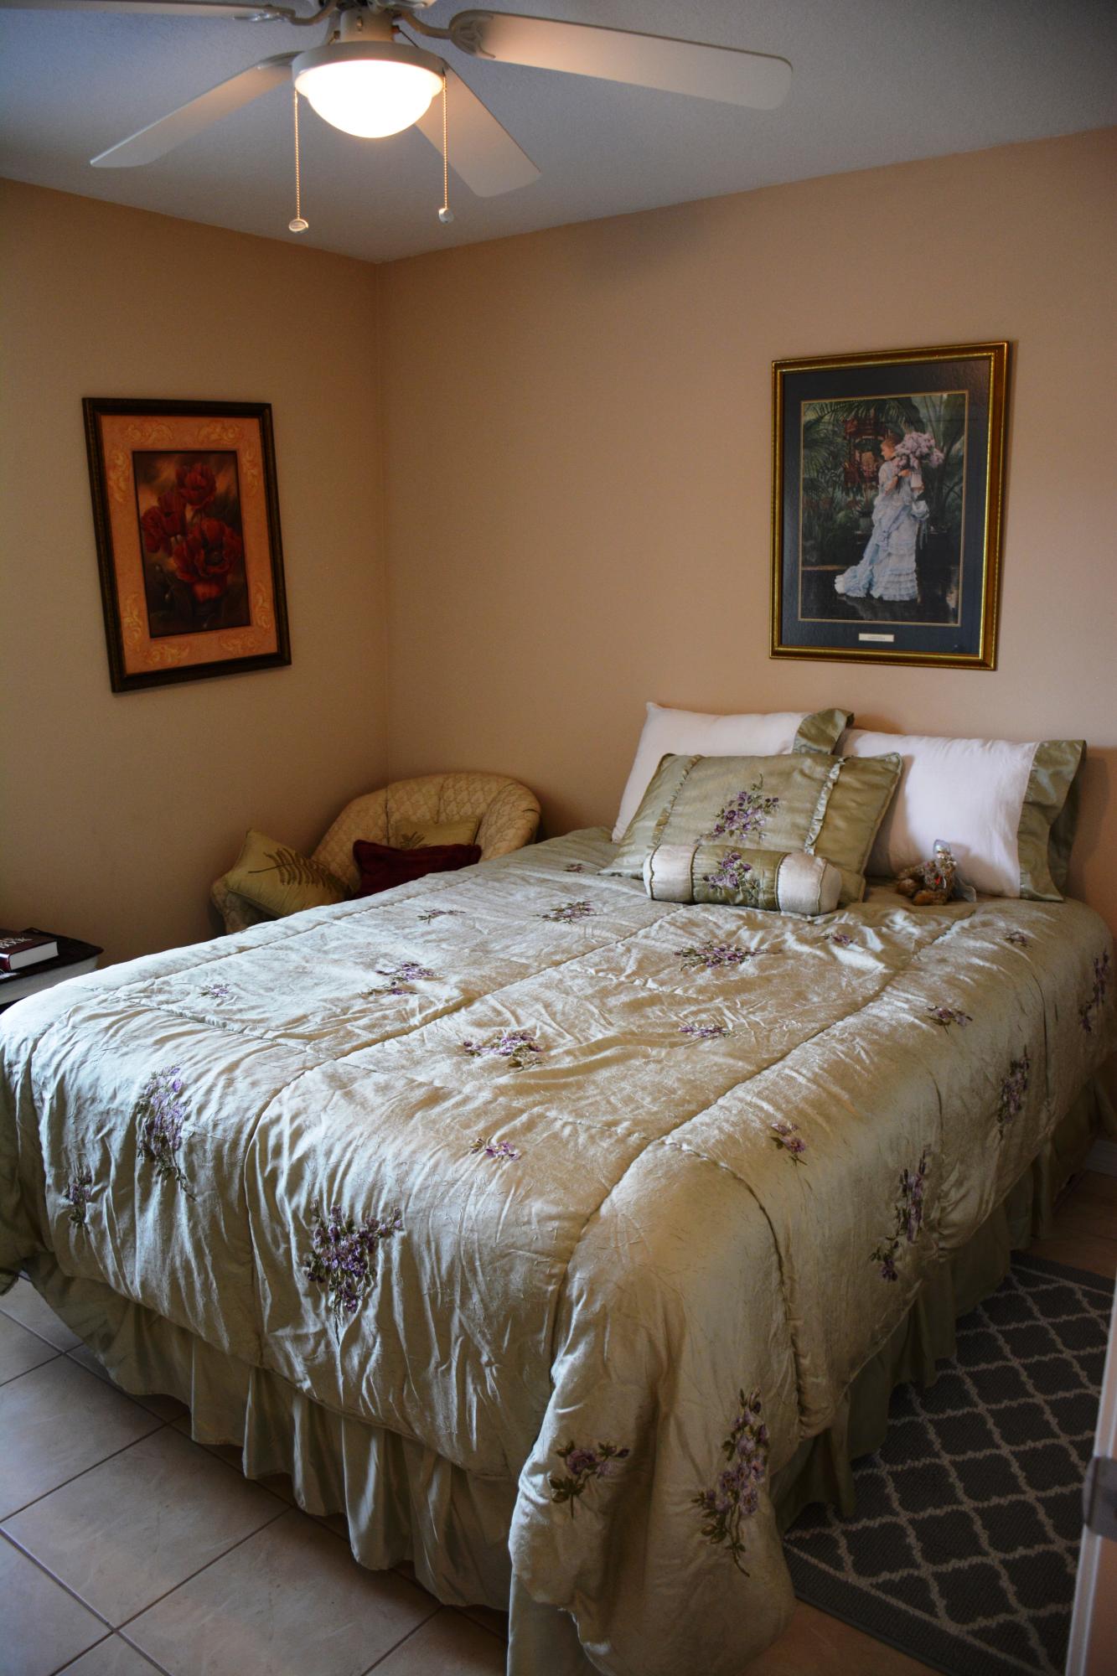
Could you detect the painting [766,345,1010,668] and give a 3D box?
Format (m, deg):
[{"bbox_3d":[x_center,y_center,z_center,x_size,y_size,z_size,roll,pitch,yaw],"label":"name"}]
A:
[{"bbox_3d":[0.793,-0.802,3.076,0.595,0.740,0.030,9,16,36],"label":"painting"}]

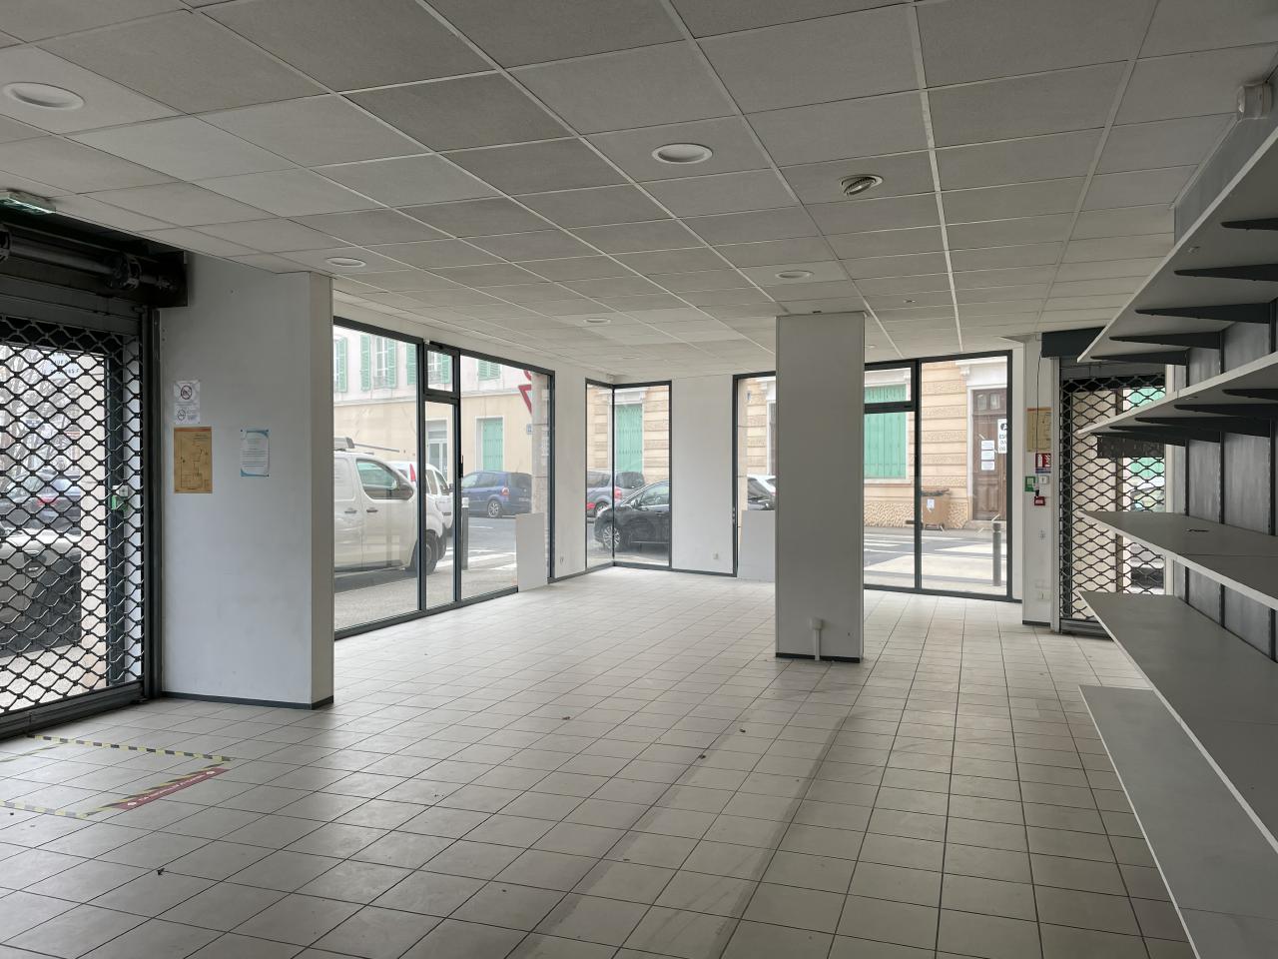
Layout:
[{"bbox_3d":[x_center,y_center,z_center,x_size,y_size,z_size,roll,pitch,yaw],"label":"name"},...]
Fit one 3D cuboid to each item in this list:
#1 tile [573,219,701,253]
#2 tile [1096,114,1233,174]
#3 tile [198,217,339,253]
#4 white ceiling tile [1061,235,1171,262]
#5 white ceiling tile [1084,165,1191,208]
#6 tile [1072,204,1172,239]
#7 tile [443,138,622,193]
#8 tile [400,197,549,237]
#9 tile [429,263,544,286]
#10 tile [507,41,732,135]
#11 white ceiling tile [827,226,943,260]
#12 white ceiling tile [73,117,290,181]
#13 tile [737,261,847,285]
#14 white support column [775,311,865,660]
[{"bbox_3d":[0.005,-1.259,4.979,0.595,0.030,0.595,0,0,19],"label":"tile"},{"bbox_3d":[1.970,-1.270,3.656,0.388,0.020,0.588,0,0,19],"label":"tile"},{"bbox_3d":[-1.892,-1.271,5.013,0.595,0.030,0.595,0,0,19],"label":"tile"},{"bbox_3d":[2.665,-1.295,5.317,0.600,0.025,0.600,0,0,19],"label":"white ceiling tile"},{"bbox_3d":[2.171,-1.276,4.222,0.388,0.020,0.588,0,0,19],"label":"white ceiling tile"},{"bbox_3d":[2.465,-1.290,4.751,0.600,0.025,0.600,0,0,19],"label":"tile"},{"bbox_3d":[-0.398,-1.260,3.854,0.600,0.025,0.600,0,0,19],"label":"tile"},{"bbox_3d":[-0.760,-1.259,4.613,0.595,0.030,0.595,0,0,19],"label":"tile"},{"bbox_3d":[-0.929,-1.273,5.951,0.600,0.025,0.600,0,0,19],"label":"tile"},{"bbox_3d":[-0.033,-1.256,3.093,0.586,0.020,0.588,0,0,19],"label":"tile"},{"bbox_3d":[1.333,-1.272,5.155,0.586,0.020,0.588,0,0,19],"label":"white ceiling tile"},{"bbox_3d":[-1.729,-1.268,3.688,0.600,0.025,0.600,0,0,19],"label":"white ceiling tile"},{"bbox_3d":[0.967,-1.274,5.921,0.586,0.020,0.588,0,0,19],"label":"tile"},{"bbox_3d":[1.433,0.057,7.561,0.652,2.687,0.280,0,0,19],"label":"white support column"}]

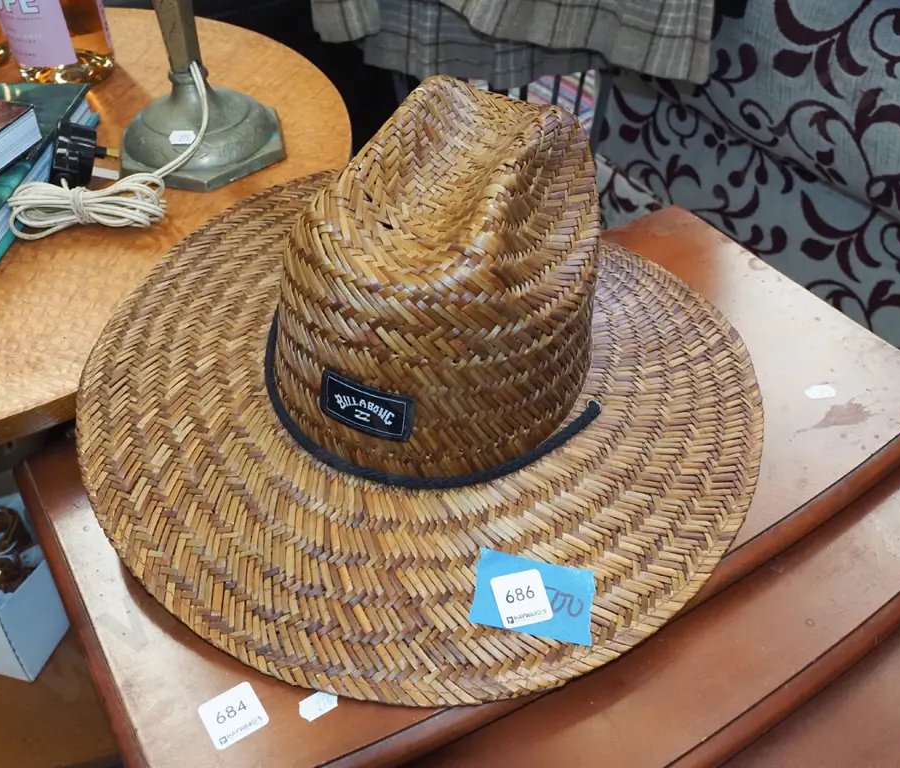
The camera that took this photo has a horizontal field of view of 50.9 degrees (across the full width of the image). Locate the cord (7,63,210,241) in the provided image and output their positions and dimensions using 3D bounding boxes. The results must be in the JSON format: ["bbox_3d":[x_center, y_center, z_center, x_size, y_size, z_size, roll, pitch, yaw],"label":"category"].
[{"bbox_3d":[-0.268,-0.183,0.741,0.143,0.086,0.135,0,41,0],"label":"cord"}]

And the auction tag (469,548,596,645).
[{"bbox_3d":[0.046,0.116,0.518,0.068,0.002,0.044,13,55,-5],"label":"auction tag"}]

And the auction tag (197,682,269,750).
[{"bbox_3d":[-0.112,0.171,0.489,0.029,0.001,0.029,-24,46,-24],"label":"auction tag"}]

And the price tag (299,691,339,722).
[{"bbox_3d":[-0.069,0.167,0.493,0.021,0.001,0.013,-25,47,-25],"label":"price tag"}]

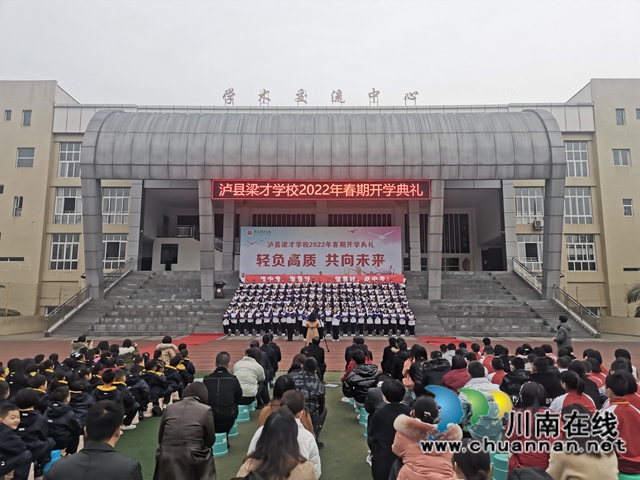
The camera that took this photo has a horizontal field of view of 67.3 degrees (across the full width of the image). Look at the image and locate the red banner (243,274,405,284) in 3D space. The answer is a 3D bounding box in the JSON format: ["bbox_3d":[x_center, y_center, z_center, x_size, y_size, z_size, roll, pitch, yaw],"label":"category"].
[{"bbox_3d":[0.343,2.717,32.935,10.894,0.636,0.100,0,-8,0],"label":"red banner"}]

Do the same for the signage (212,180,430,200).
[{"bbox_3d":[0.109,-3.404,32.860,14.943,1.400,0.200,0,-8,0],"label":"signage"}]

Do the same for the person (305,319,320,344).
[{"bbox_3d":[-0.253,3.411,17.399,0.507,1.548,0.380,0,-8,0],"label":"person"}]

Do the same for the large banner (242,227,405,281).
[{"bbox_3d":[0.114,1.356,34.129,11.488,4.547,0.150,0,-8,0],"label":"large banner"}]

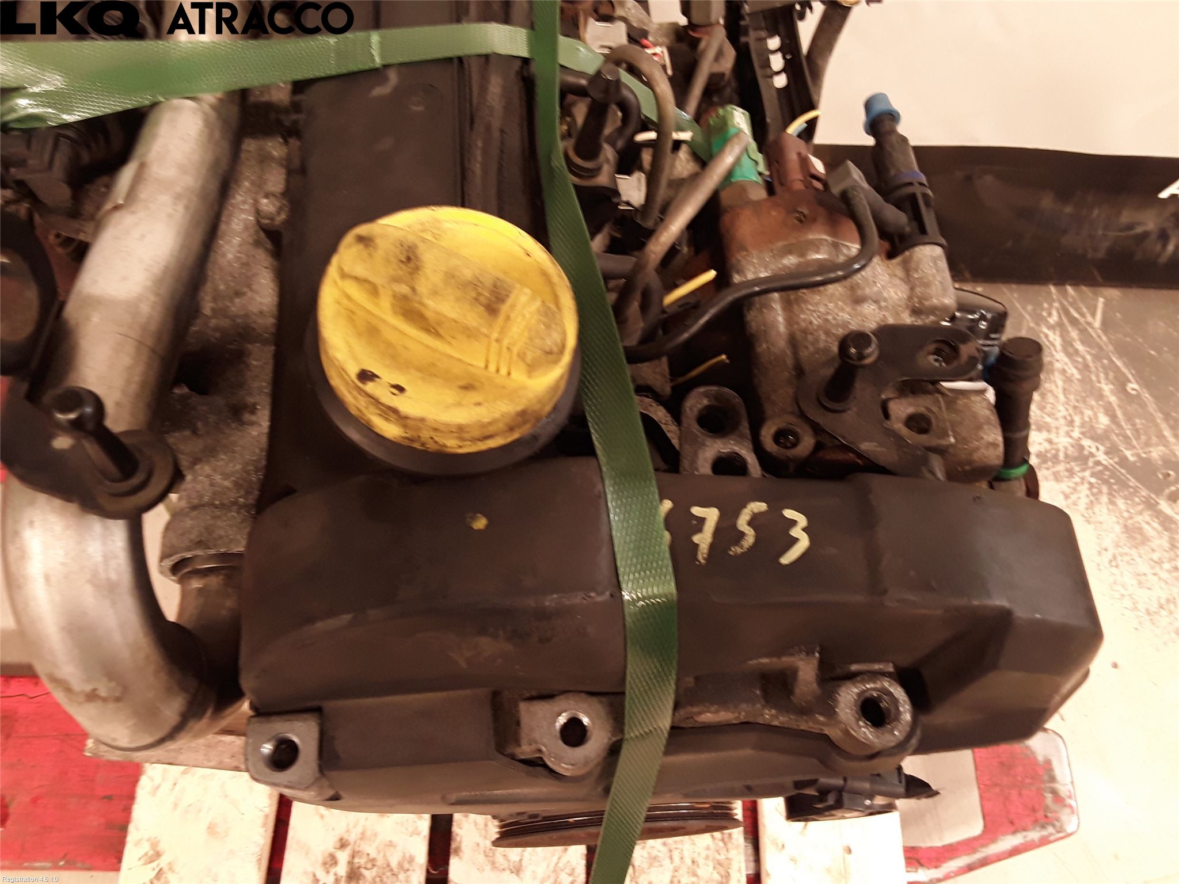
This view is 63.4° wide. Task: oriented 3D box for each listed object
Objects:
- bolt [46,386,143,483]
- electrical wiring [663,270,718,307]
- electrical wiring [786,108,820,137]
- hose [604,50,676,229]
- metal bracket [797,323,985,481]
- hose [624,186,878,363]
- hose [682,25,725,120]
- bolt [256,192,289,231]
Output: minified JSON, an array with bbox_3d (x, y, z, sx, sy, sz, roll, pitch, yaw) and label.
[{"bbox_3d":[-0.142,-0.002,0.275,0.013,0.036,0.013,1,58,0],"label":"bolt"},{"bbox_3d":[0.037,-0.057,0.355,0.024,0.003,0.003,-32,60,10],"label":"electrical wiring"},{"bbox_3d":[0.080,-0.120,0.358,0.016,0.006,0.004,-38,55,27],"label":"electrical wiring"},{"bbox_3d":[0.019,-0.123,0.385,0.029,0.042,0.075,1,58,0],"label":"hose"},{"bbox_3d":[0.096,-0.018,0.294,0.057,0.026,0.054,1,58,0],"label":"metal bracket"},{"bbox_3d":[0.052,-0.059,0.335,0.090,0.032,0.066,1,58,0],"label":"hose"},{"bbox_3d":[0.051,-0.164,0.425,0.009,0.046,0.009,9,32,-12],"label":"hose"},{"bbox_3d":[-0.130,-0.094,0.390,0.014,0.009,0.014,1,58,0],"label":"bolt"}]

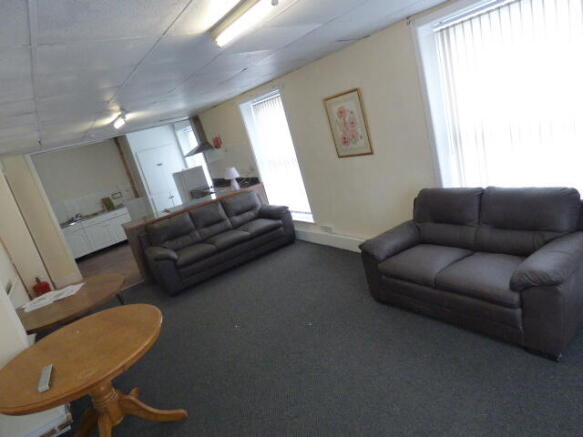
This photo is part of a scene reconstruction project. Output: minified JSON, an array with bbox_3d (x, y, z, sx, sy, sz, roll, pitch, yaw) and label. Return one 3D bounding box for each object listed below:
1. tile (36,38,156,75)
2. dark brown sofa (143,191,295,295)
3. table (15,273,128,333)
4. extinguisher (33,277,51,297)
[{"bbox_3d":[-1.145,-0.919,1.928,0.590,0.020,0.590,-23,17,-32],"label":"tile"},{"bbox_3d":[-1.122,0.271,5.256,2.002,0.880,0.900,-22,16,-28],"label":"dark brown sofa"},{"bbox_3d":[-1.939,1.098,3.137,1.010,0.750,1.010,-23,17,-32],"label":"table"},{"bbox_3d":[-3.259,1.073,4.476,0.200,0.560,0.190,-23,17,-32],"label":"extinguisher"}]

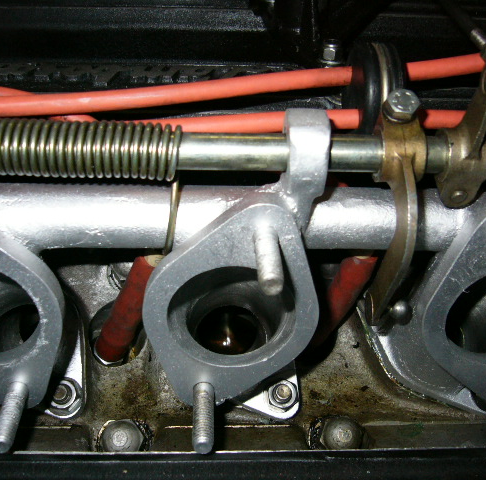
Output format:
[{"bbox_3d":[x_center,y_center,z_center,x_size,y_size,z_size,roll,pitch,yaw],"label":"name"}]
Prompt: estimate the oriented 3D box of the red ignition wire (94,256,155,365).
[{"bbox_3d":[-0.053,0.033,0.302,0.015,0.060,0.015,19,31,-13],"label":"red ignition wire"}]

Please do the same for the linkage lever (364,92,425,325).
[{"bbox_3d":[0.059,-0.006,0.247,0.022,0.101,0.024,0,32,-2],"label":"linkage lever"}]

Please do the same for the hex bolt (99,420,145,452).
[{"bbox_3d":[-0.056,0.092,0.299,0.018,0.016,0.020,0,71,-2],"label":"hex bolt"}]

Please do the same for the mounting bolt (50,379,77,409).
[{"bbox_3d":[-0.084,0.071,0.301,0.013,0.012,0.015,0,65,-1],"label":"mounting bolt"}]

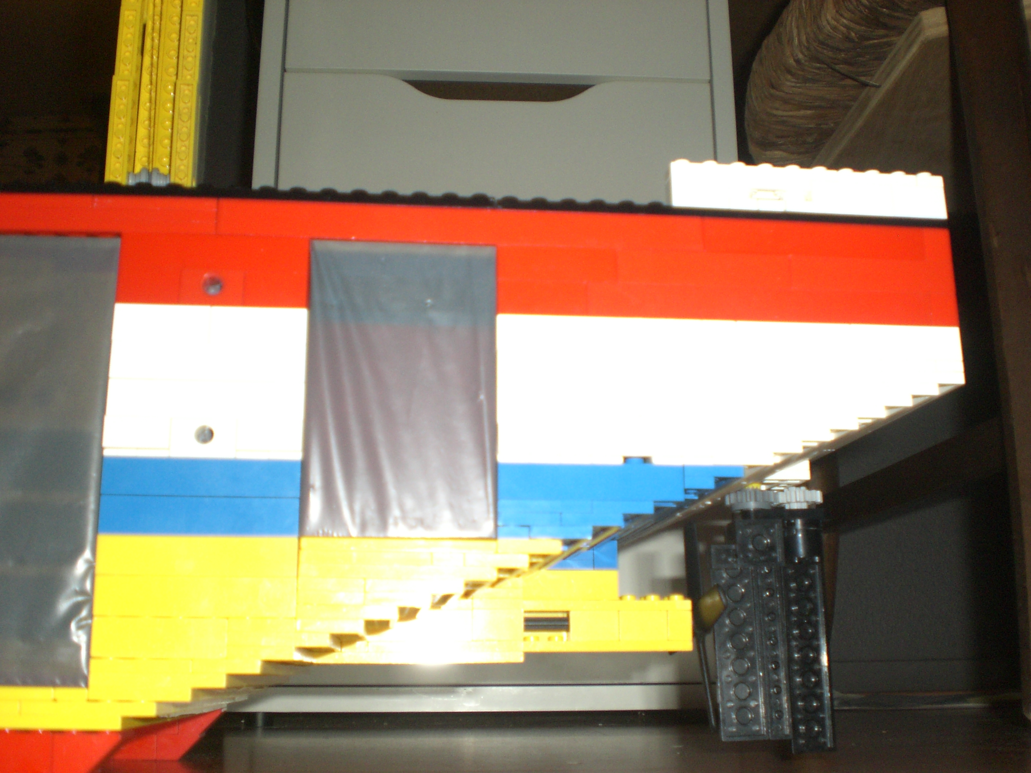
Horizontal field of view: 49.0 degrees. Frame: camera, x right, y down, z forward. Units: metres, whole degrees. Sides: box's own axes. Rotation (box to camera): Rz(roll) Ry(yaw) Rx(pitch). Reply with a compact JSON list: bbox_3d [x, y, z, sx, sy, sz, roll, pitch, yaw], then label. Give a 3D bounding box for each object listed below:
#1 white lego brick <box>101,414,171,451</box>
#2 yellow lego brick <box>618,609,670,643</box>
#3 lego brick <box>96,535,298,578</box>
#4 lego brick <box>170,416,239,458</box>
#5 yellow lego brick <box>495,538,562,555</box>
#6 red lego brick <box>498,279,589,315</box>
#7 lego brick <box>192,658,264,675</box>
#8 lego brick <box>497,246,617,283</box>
[{"bbox_3d":[-0.091,0.012,0.276,0.016,0.009,0.008,1,-14,-7],"label":"white lego brick"},{"bbox_3d":[0.041,0.078,0.371,0.016,0.010,0.008,1,-13,-7],"label":"yellow lego brick"},{"bbox_3d":[-0.077,0.042,0.277,0.048,0.010,0.009,1,-12,-7],"label":"lego brick"},{"bbox_3d":[-0.076,0.014,0.281,0.016,0.010,0.008,1,-13,-7],"label":"lego brick"},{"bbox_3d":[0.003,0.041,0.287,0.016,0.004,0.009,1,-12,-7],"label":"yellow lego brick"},{"bbox_3d":[0.006,-0.022,0.297,0.024,0.010,0.008,1,-14,-7],"label":"red lego brick"},{"bbox_3d":[-0.067,0.066,0.266,0.016,0.003,0.008,1,-14,-7],"label":"lego brick"},{"bbox_3d":[0.010,-0.031,0.302,0.032,0.010,0.008,1,-13,-7],"label":"lego brick"}]

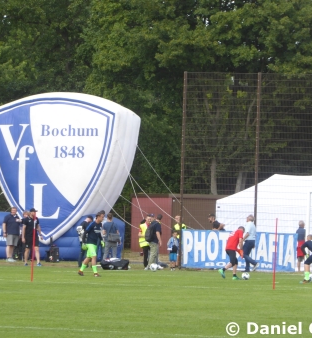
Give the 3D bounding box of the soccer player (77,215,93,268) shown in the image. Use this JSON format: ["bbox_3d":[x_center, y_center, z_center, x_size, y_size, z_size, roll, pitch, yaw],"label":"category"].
[{"bbox_3d":[-2.122,2.207,118.800,0.450,1.630,0.500,1,1,-28],"label":"soccer player"}]

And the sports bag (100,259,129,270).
[{"bbox_3d":[-1.241,2.882,117.500,0.870,0.340,0.400,1,0,0],"label":"sports bag"}]

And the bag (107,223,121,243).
[{"bbox_3d":[-1.269,1.941,119.300,0.420,0.580,0.200,1,0,-9],"label":"bag"}]

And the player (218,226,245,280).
[{"bbox_3d":[2.167,2.425,112.000,0.780,1.540,0.500,1,0,-13],"label":"player"}]

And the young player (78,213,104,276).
[{"bbox_3d":[-1.877,2.163,111.800,0.600,1.830,0.550,2,1,38],"label":"young player"}]

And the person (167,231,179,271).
[{"bbox_3d":[0.533,2.481,118.800,0.400,1.200,0.300,1,0,-6],"label":"person"}]

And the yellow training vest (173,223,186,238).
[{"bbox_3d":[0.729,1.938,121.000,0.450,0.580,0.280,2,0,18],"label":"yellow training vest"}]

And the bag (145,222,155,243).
[{"bbox_3d":[-0.167,1.928,118.500,0.220,0.560,0.330,1,1,-44],"label":"bag"}]

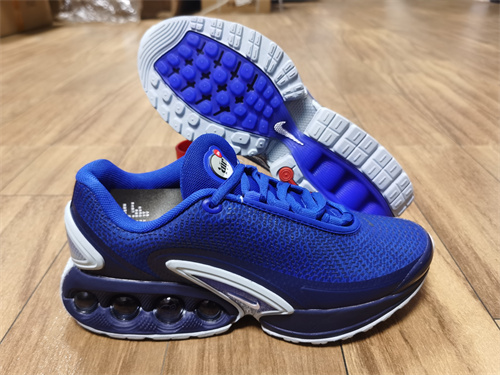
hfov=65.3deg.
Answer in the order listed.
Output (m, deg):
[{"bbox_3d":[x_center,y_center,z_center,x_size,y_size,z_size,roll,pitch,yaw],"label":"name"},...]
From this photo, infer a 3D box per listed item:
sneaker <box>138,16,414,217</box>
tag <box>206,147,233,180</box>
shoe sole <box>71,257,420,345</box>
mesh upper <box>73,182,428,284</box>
[{"bbox_3d":[0.034,-0.063,0.413,0.300,0.112,0.133,39,8,-6],"label":"sneaker"},{"bbox_3d":[-0.021,-0.017,0.269,0.030,0.005,0.026,40,31,-11],"label":"tag"},{"bbox_3d":[0.010,0.065,0.311,0.302,0.055,0.112,-2,30,-3],"label":"shoe sole"},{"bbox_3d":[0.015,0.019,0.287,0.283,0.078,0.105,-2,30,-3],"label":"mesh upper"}]

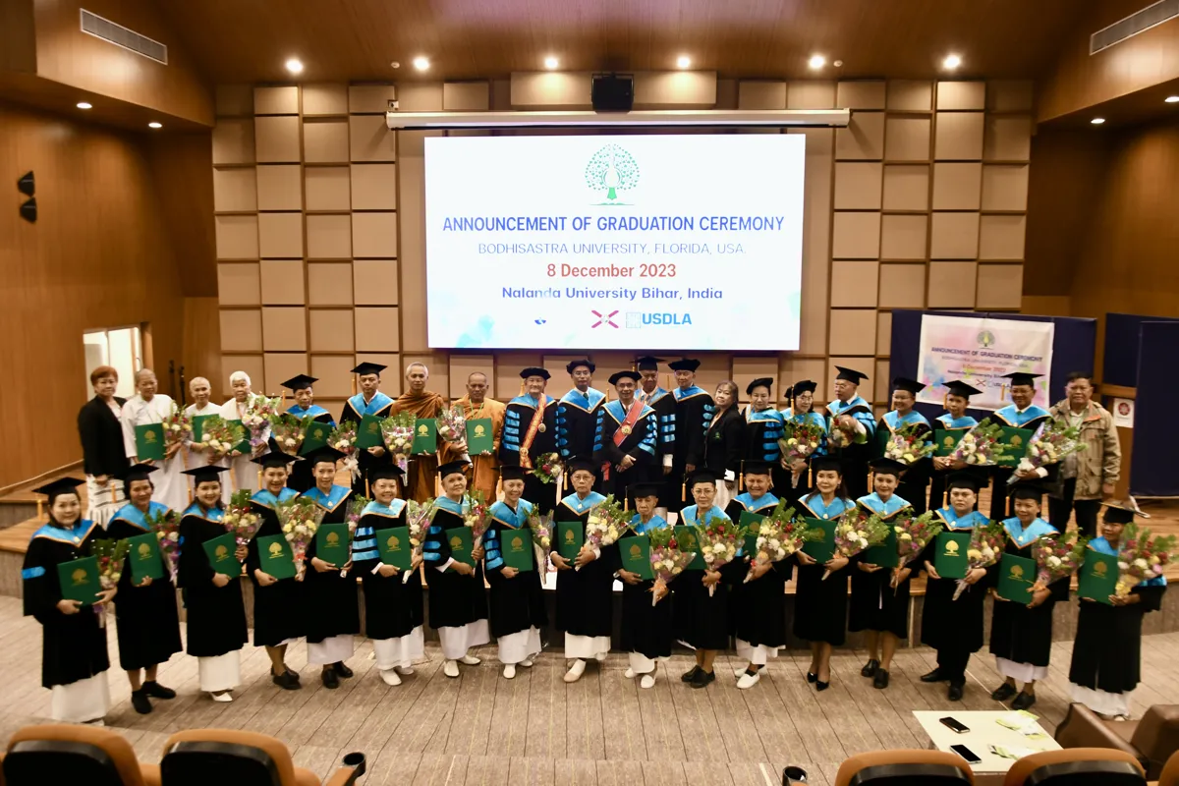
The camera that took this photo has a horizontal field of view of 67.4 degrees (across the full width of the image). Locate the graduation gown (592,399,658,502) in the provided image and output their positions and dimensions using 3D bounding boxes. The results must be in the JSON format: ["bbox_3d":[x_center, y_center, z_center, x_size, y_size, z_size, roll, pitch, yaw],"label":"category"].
[{"bbox_3d":[0.311,0.538,7.879,0.569,0.994,0.360,1,7,5],"label":"graduation gown"}]

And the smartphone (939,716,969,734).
[{"bbox_3d":[2.047,1.860,4.950,0.073,0.010,0.152,-2,7,-18],"label":"smartphone"}]

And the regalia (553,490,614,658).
[{"bbox_3d":[-0.047,1.343,6.622,0.490,1.217,0.400,0,7,2],"label":"regalia"}]

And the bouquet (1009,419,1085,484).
[{"bbox_3d":[3.676,0.524,7.200,0.637,0.350,0.280,-39,-21,0],"label":"bouquet"}]

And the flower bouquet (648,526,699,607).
[{"bbox_3d":[0.567,1.236,6.298,0.310,0.550,0.220,14,1,2],"label":"flower bouquet"}]

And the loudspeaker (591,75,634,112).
[{"bbox_3d":[0.277,-3.587,10.600,0.480,0.400,0.380,0,7,3],"label":"loudspeaker"}]

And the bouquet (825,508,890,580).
[{"bbox_3d":[1.805,1.062,6.050,0.290,0.557,0.250,43,0,19],"label":"bouquet"}]

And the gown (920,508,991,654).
[{"bbox_3d":[2.671,1.360,6.452,0.520,1.069,0.400,3,7,26],"label":"gown"}]

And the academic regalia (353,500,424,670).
[{"bbox_3d":[-1.456,1.365,6.405,0.520,1.179,0.400,-3,7,-22],"label":"academic regalia"}]

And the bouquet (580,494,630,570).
[{"bbox_3d":[0.089,1.015,6.386,0.290,0.552,0.220,28,0,-3],"label":"bouquet"}]

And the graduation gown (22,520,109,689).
[{"bbox_3d":[-3.453,1.360,5.830,0.475,1.031,0.420,-6,9,-40],"label":"graduation gown"}]

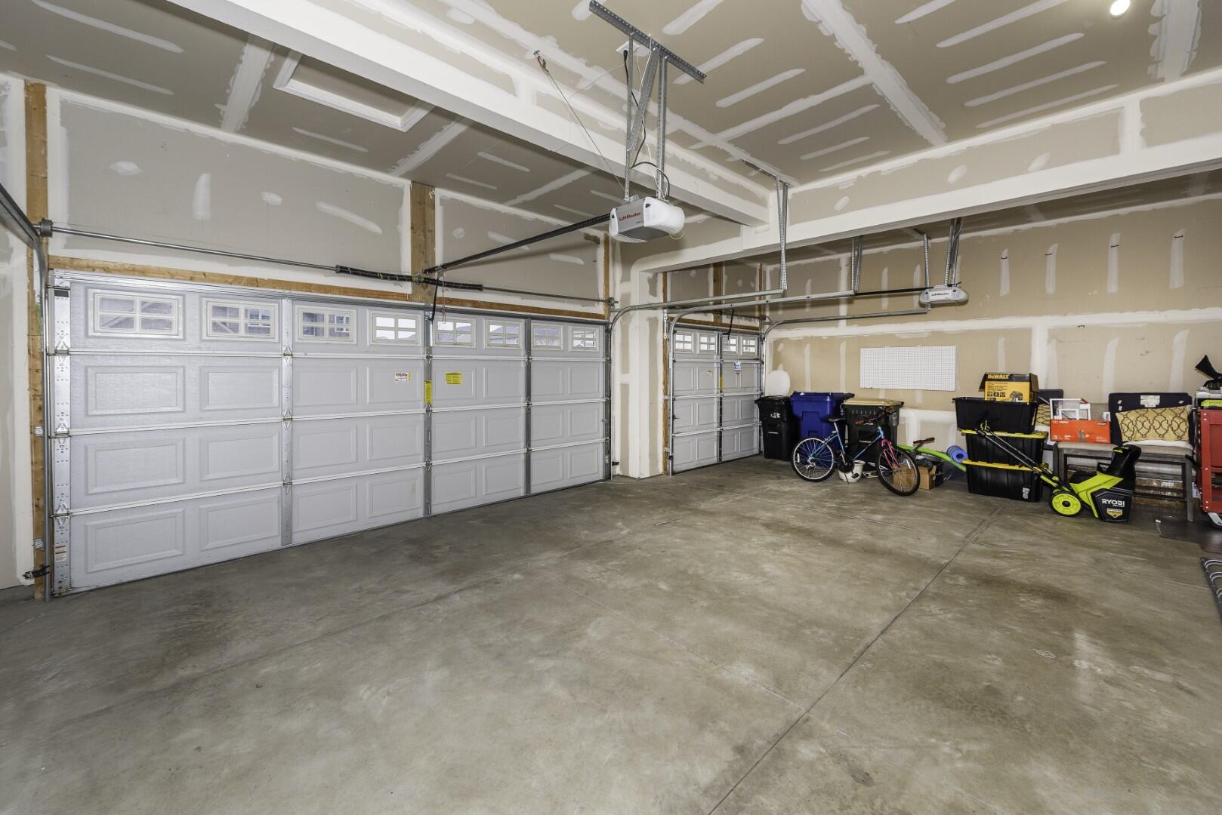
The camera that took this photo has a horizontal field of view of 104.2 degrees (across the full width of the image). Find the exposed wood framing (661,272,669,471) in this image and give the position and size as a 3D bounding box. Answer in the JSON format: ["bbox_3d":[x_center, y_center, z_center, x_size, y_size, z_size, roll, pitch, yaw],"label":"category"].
[{"bbox_3d":[0.795,-0.545,6.880,0.105,2.970,0.050,-4,6,-42],"label":"exposed wood framing"}]

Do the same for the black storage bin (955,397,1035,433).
[{"bbox_3d":[4.537,0.090,5.601,0.510,0.370,0.750,-4,6,-43],"label":"black storage bin"}]

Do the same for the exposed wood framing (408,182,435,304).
[{"bbox_3d":[-1.894,-1.640,4.778,0.245,1.170,0.045,-4,6,-43],"label":"exposed wood framing"}]

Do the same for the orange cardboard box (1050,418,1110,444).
[{"bbox_3d":[5.170,0.260,5.227,0.250,0.235,0.455,-4,6,-43],"label":"orange cardboard box"}]

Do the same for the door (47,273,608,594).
[{"bbox_3d":[-1.838,0.031,4.772,4.900,2.130,0.080,-4,6,-43],"label":"door"}]

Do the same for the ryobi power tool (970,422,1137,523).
[{"bbox_3d":[4.599,0.611,4.979,1.200,0.890,0.480,4,6,43],"label":"ryobi power tool"}]

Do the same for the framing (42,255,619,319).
[{"bbox_3d":[-1.886,-1.080,4.750,4.870,0.100,0.050,-4,7,-42],"label":"framing"}]

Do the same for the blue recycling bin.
[{"bbox_3d":[3.325,0.346,7.450,0.760,1.130,0.680,-4,6,-43],"label":"blue recycling bin"}]

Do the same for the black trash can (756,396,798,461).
[{"bbox_3d":[2.784,0.327,7.796,0.620,1.020,0.590,-4,6,-43],"label":"black trash can"}]

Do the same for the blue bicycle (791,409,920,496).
[{"bbox_3d":[3.065,0.520,6.060,1.560,0.980,0.550,5,6,41],"label":"blue bicycle"}]

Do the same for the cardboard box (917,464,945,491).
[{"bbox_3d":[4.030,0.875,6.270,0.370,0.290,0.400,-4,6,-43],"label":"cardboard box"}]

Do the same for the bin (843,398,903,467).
[{"bbox_3d":[3.800,0.434,6.900,0.720,1.060,0.600,-4,6,-43],"label":"bin"}]

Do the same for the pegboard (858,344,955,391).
[{"bbox_3d":[4.185,-0.560,6.756,0.020,0.620,1.220,-4,6,-43],"label":"pegboard"}]

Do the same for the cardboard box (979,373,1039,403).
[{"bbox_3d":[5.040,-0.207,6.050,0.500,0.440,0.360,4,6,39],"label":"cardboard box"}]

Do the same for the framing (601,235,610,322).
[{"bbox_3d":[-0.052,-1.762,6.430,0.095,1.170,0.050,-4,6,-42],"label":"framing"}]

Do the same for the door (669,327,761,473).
[{"bbox_3d":[1.737,-0.188,7.465,2.440,2.100,0.070,-4,6,-43],"label":"door"}]

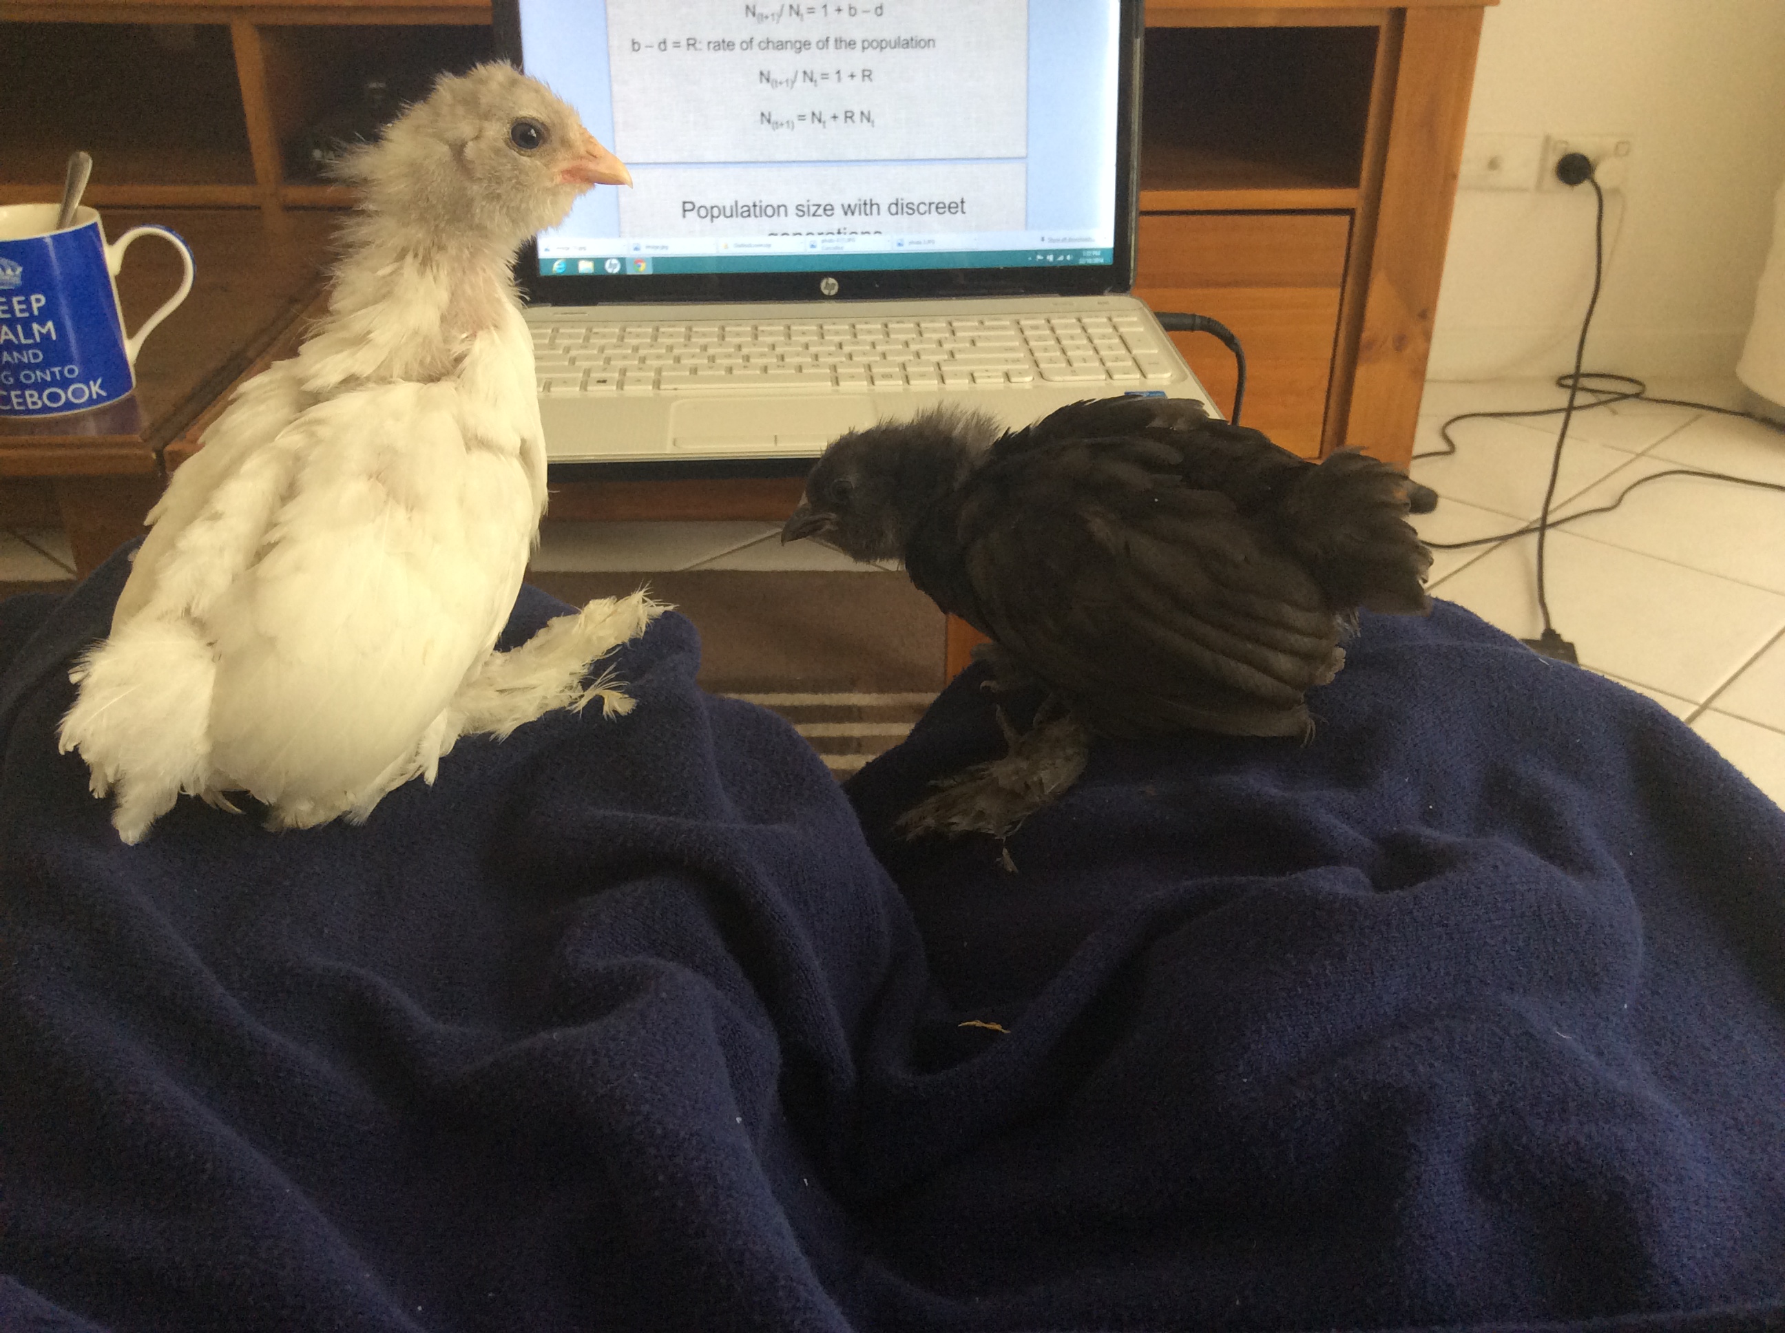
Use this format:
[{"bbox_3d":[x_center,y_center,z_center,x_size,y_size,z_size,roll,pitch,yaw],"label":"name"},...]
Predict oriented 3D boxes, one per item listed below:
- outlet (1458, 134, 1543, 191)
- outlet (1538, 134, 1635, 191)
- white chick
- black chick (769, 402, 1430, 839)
[{"bbox_3d":[0.819,-0.683,2.310,0.116,0.074,0.013,0,30,0],"label":"outlet"},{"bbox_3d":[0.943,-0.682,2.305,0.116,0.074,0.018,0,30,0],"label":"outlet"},{"bbox_3d":[-0.145,-0.060,0.473,0.175,0.195,0.115,-23,37,-34],"label":"white chick"},{"bbox_3d":[0.068,-0.021,0.513,0.190,0.125,0.105,0,30,0],"label":"black chick"}]

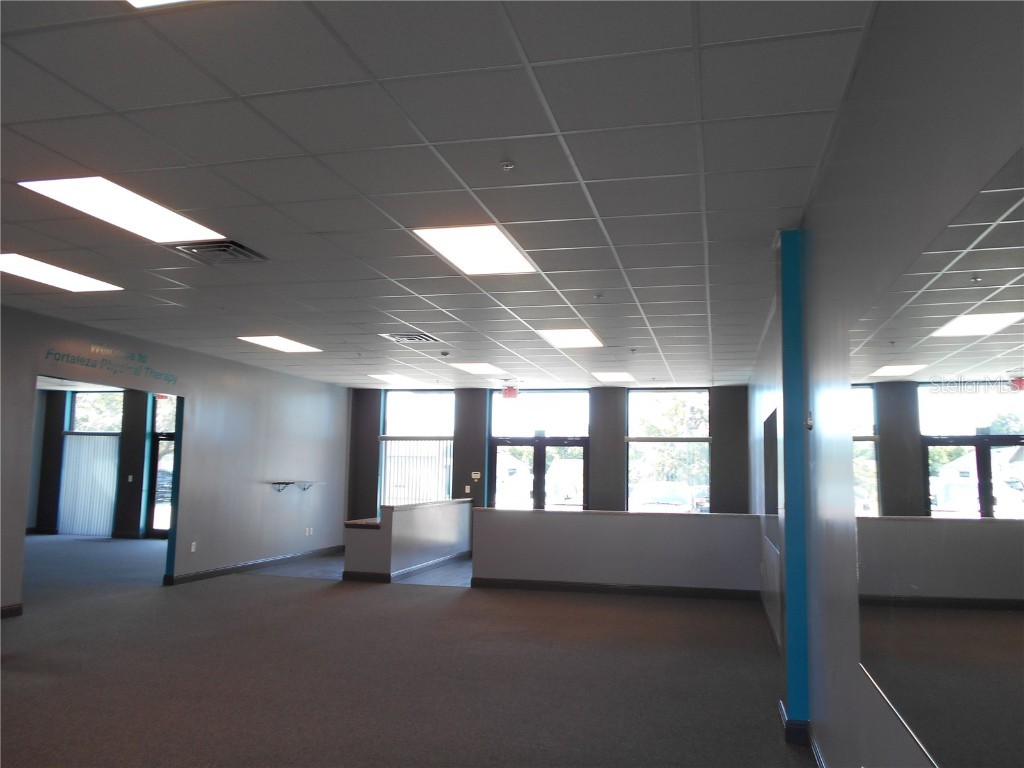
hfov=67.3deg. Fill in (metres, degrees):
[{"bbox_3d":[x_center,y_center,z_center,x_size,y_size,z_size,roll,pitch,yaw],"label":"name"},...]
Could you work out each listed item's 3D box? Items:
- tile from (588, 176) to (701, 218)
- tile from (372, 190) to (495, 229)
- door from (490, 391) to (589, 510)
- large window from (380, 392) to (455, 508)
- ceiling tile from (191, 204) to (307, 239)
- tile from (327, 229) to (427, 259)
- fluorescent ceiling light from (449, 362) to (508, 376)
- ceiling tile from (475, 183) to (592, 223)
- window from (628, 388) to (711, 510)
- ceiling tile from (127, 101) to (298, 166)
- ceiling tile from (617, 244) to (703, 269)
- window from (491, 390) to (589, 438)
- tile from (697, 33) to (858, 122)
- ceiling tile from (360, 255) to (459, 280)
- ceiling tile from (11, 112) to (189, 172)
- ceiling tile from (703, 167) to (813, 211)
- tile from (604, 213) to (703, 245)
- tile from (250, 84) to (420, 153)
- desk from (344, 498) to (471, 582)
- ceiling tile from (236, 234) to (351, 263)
[{"bbox_3d":[0.736,-1.027,4.214,0.605,0.020,0.605,0,-6,15],"label":"tile"},{"bbox_3d":[-0.449,-1.029,4.557,0.595,0.020,0.584,0,-6,15],"label":"tile"},{"bbox_3d":[0.483,1.609,14.160,1.880,3.040,0.120,0,-6,15],"label":"door"},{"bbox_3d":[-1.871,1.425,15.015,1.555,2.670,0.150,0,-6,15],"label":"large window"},{"bbox_3d":[-1.638,-1.024,4.846,0.600,0.020,0.595,0,-6,15],"label":"ceiling tile"},{"bbox_3d":[-0.891,-0.959,5.263,0.600,0.020,0.595,0,-6,15],"label":"tile"},{"bbox_3d":[-0.450,-0.275,11.640,0.600,0.080,1.200,0,-6,15],"label":"fluorescent ceiling light"},{"bbox_3d":[0.146,-1.032,4.403,0.595,0.020,0.584,0,-6,15],"label":"ceiling tile"},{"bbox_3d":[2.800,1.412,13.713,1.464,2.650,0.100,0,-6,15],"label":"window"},{"bbox_3d":[-1.350,-1.158,3.538,0.600,0.020,0.595,0,-6,15],"label":"ceiling tile"},{"bbox_3d":[1.044,-0.895,5.364,0.600,0.020,0.595,0,-6,15],"label":"ceiling tile"},{"bbox_3d":[0.520,0.567,14.416,1.911,0.911,0.100,0,-6,15],"label":"window"},{"bbox_3d":[0.982,-1.162,2.913,0.536,0.020,0.610,0,-6,15],"label":"tile"},{"bbox_3d":[-0.741,-0.892,5.874,0.595,0.020,0.584,0,-6,15],"label":"ceiling tile"},{"bbox_3d":[-1.929,-1.151,3.684,0.605,0.020,0.605,0,-6,15],"label":"ceiling tile"},{"bbox_3d":[1.301,-1.039,4.103,0.521,0.020,0.584,0,-6,15],"label":"ceiling tile"},{"bbox_3d":[0.896,-0.963,4.817,0.610,0.020,0.610,0,-6,15],"label":"tile"},{"bbox_3d":[-0.750,-1.155,3.371,0.605,0.020,0.605,0,-6,15],"label":"tile"},{"bbox_3d":[-1.547,2.344,11.964,0.740,1.020,3.000,0,-6,15],"label":"desk"},{"bbox_3d":[-1.485,-0.958,5.421,0.600,0.020,0.595,0,-6,15],"label":"ceiling tile"}]

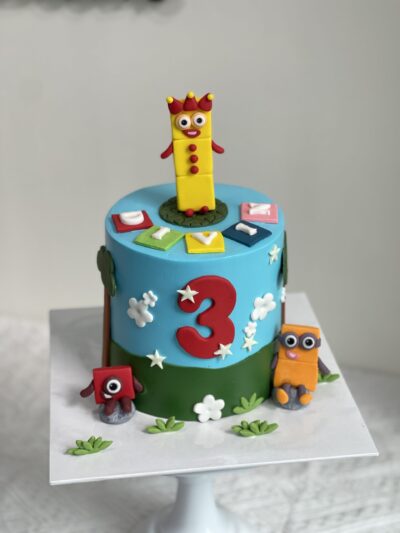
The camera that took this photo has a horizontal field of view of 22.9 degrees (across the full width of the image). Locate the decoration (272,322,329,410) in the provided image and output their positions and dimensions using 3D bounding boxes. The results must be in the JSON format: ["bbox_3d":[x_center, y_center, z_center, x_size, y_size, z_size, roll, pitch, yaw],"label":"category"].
[{"bbox_3d":[0.090,0.085,0.873,0.052,0.075,0.035,3,28,6],"label":"decoration"}]

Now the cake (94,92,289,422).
[{"bbox_3d":[-0.006,-0.019,0.864,0.164,0.266,0.160,-3,28,-7],"label":"cake"}]

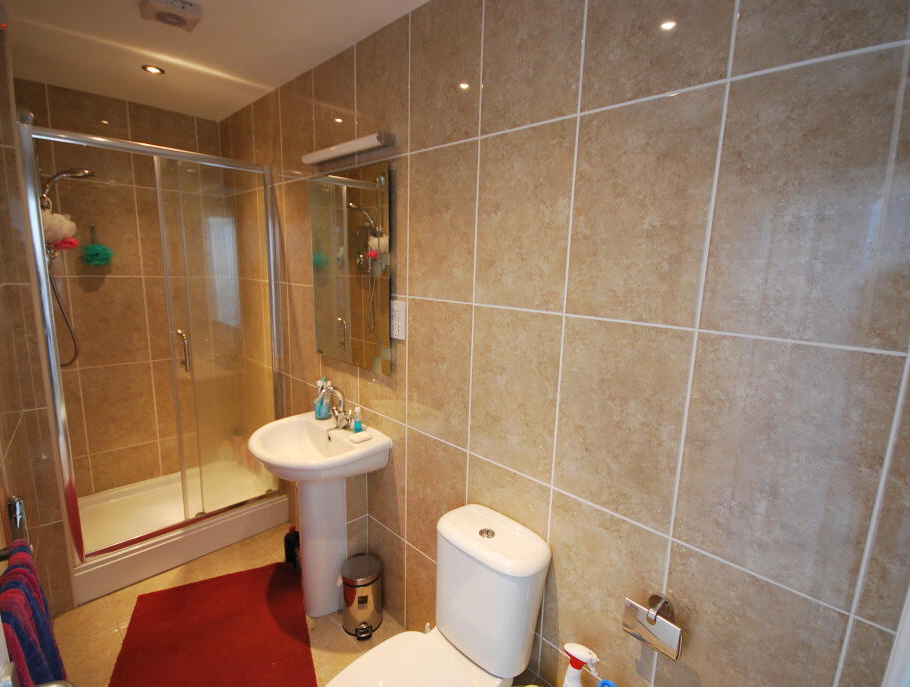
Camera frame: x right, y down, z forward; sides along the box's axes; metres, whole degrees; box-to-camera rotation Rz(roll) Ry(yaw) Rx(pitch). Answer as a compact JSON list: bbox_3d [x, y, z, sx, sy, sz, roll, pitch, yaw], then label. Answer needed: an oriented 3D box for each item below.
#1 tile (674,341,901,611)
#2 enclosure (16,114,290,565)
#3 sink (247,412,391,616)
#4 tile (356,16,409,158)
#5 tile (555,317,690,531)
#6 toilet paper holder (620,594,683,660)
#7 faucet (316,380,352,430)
[{"bbox_3d":[0.651,0.245,0.886,0.325,0.506,0.010,11,14,42],"label":"tile"},{"bbox_3d":[-1.585,0.067,2.332,0.755,2.045,0.955,11,14,42],"label":"enclosure"},{"bbox_3d":[-0.633,0.795,1.891,0.570,0.830,0.437,11,14,42],"label":"sink"},{"bbox_3d":[-0.271,-0.917,1.591,0.325,0.449,0.010,11,14,42],"label":"tile"},{"bbox_3d":[0.415,0.197,1.108,0.328,0.509,0.012,11,14,42],"label":"tile"},{"bbox_3d":[0.492,0.685,1.053,0.133,0.110,0.068,11,14,42],"label":"toilet paper holder"},{"bbox_3d":[-0.528,0.279,1.822,0.125,0.195,0.155,11,14,42],"label":"faucet"}]

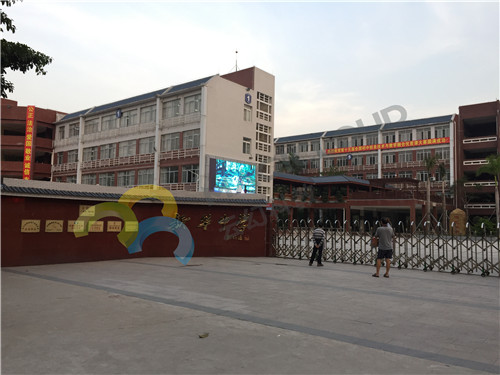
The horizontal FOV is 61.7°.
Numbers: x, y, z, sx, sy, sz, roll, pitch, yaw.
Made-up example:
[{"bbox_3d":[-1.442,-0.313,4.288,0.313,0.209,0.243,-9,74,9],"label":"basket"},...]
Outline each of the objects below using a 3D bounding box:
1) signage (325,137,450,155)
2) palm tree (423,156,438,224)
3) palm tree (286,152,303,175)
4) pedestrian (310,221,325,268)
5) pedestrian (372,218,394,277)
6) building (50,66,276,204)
[{"bbox_3d":[23.568,-7.322,74.555,22.342,0.870,0.060,-2,-5,39],"label":"signage"},{"bbox_3d":[19.854,0.604,46.000,1.750,8.400,1.750,0,-4,23],"label":"palm tree"},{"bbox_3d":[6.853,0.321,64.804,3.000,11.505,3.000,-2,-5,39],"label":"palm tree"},{"bbox_3d":[2.433,2.044,15.100,0.500,1.590,0.420,0,-4,23],"label":"pedestrian"},{"bbox_3d":[3.888,1.753,12.200,0.620,1.730,0.450,1,-4,0],"label":"pedestrian"},{"bbox_3d":[-13.150,-4.160,55.542,31.688,18.518,11.600,-2,-5,39],"label":"building"}]

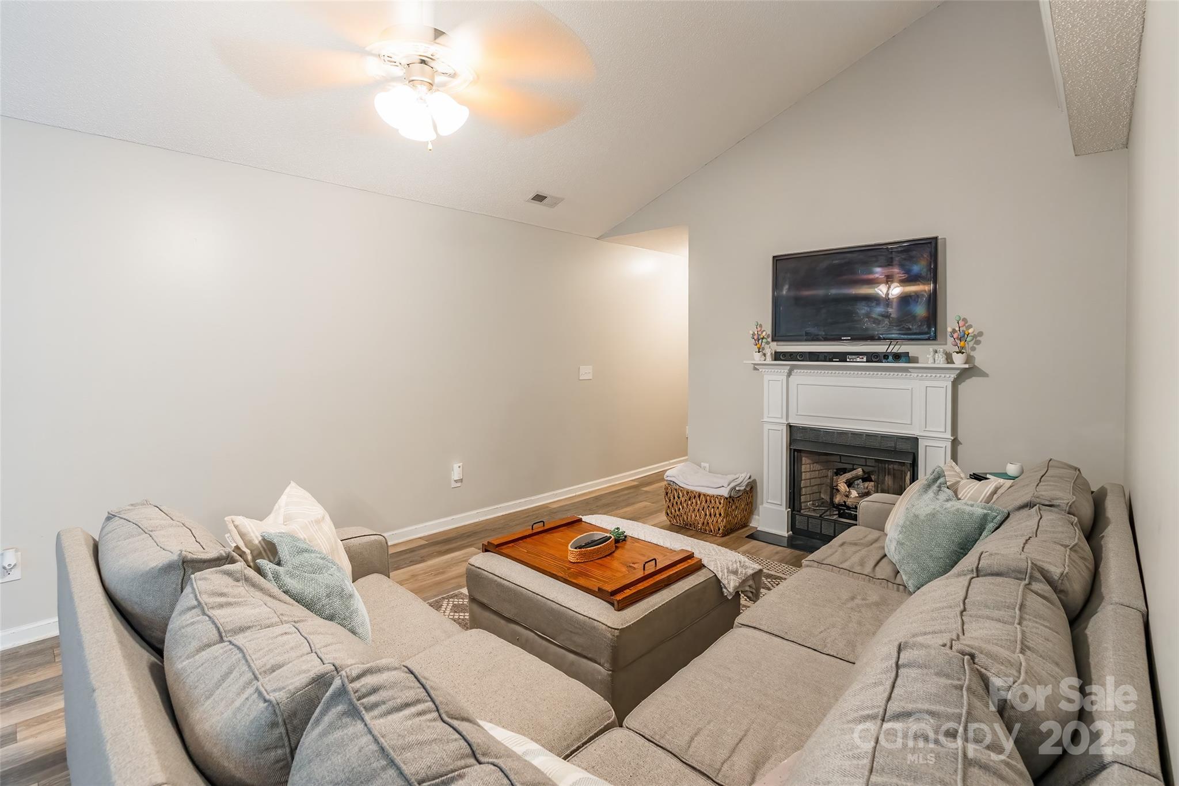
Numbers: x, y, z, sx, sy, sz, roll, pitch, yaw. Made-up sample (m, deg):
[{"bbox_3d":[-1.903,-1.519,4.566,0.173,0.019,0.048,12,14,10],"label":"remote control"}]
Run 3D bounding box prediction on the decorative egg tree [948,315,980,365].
[{"bbox_3d":[2.251,-0.319,3.169,0.135,0.298,0.135,-5,6,-45],"label":"decorative egg tree"}]

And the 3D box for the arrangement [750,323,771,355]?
[{"bbox_3d":[1.325,-0.427,4.098,0.130,0.250,0.135,-5,6,-45],"label":"arrangement"}]

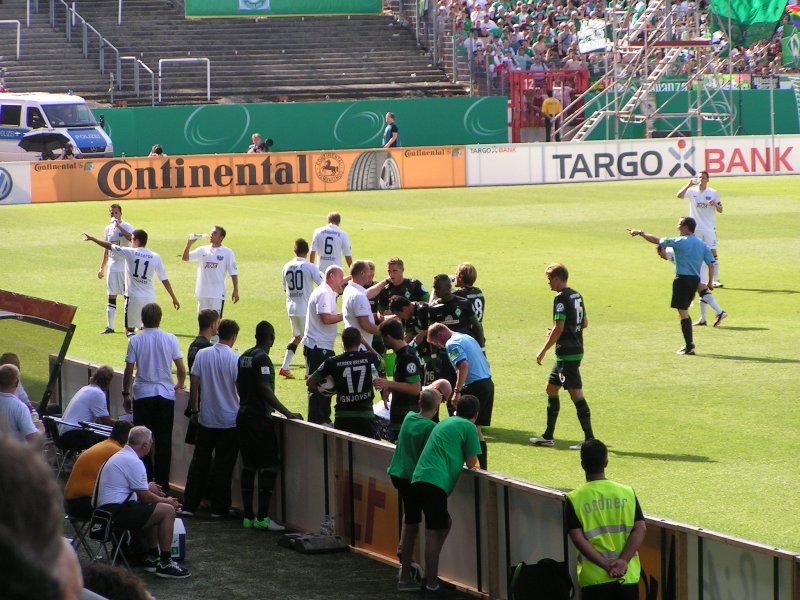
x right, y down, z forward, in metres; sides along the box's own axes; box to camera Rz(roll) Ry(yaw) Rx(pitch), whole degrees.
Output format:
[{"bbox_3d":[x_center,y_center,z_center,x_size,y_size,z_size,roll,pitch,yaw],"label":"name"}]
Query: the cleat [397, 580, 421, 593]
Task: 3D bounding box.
[{"bbox_3d":[0.080,2.290,35.145,0.260,0.105,0.105,-4,5,-30],"label":"cleat"}]

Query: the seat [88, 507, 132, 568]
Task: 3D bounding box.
[{"bbox_3d":[-2.387,2.015,35.954,0.340,0.450,0.370,-2,4,-15],"label":"seat"}]

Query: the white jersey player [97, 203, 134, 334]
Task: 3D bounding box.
[{"bbox_3d":[-4.125,-0.475,63.111,0.540,1.840,0.420,0,4,18],"label":"white jersey player"}]

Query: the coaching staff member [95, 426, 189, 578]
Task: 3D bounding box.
[{"bbox_3d":[-2.183,1.679,36.550,0.800,1.220,0.560,-2,4,-10],"label":"coaching staff member"}]

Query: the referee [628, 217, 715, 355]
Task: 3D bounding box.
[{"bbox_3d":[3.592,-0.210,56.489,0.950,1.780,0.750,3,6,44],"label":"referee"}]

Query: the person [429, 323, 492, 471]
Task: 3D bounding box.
[{"bbox_3d":[0.579,1.013,42.115,0.680,1.600,0.550,-2,4,-9],"label":"person"}]

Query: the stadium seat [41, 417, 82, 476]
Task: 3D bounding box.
[{"bbox_3d":[-3.206,1.472,42.640,0.620,0.780,0.620,-3,4,-18],"label":"stadium seat"}]

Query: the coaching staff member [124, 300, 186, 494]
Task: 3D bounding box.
[{"bbox_3d":[-2.366,0.931,41.956,0.560,1.800,0.400,-1,4,12],"label":"coaching staff member"}]

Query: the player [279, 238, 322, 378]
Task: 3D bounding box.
[{"bbox_3d":[-1.248,0.089,54.087,0.600,1.760,0.550,0,5,20],"label":"player"}]

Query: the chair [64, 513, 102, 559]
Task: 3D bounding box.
[{"bbox_3d":[-2.694,1.981,36.862,0.320,0.410,0.350,-2,4,-15],"label":"chair"}]

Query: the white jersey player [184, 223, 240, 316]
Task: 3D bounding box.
[{"bbox_3d":[-2.486,-0.077,57.004,0.680,1.790,0.420,0,4,14],"label":"white jersey player"}]

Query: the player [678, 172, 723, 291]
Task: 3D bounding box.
[{"bbox_3d":[4.705,-1.116,68.042,0.720,1.830,0.480,-1,4,0],"label":"player"}]

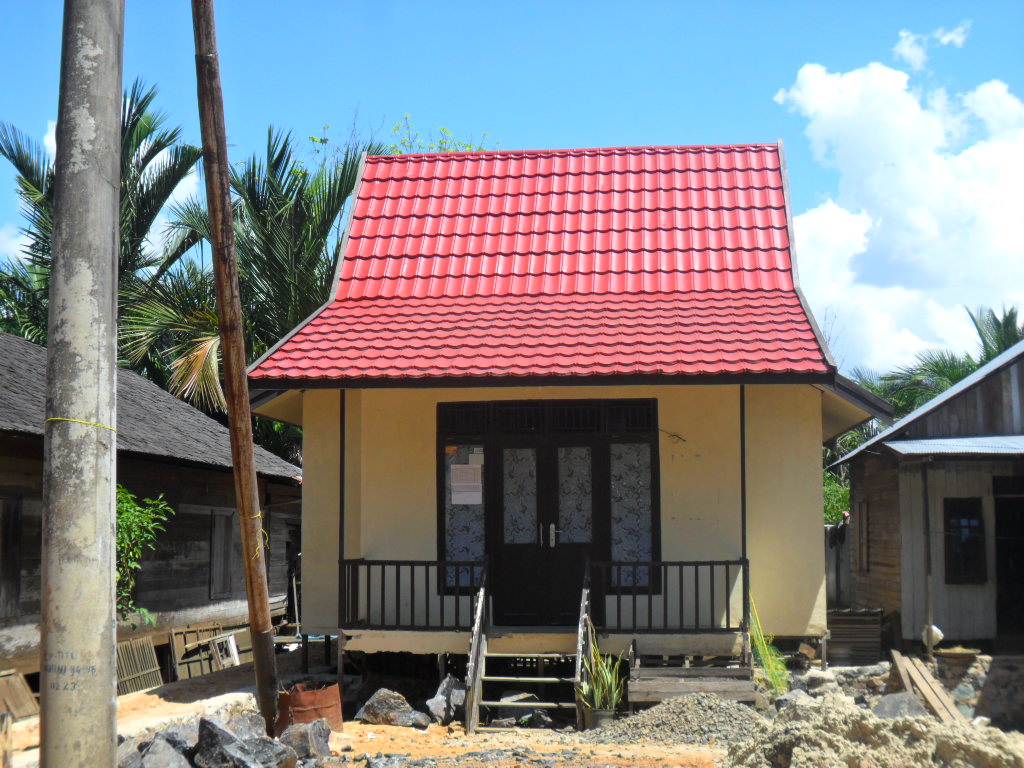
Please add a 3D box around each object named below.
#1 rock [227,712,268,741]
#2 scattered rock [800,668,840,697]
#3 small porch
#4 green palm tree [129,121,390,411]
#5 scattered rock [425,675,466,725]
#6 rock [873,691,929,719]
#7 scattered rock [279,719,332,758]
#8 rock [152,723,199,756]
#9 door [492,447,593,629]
[{"bbox_3d":[-2.288,2.973,11.300,0.320,0.230,0.320,-1,-6,6],"label":"rock"},{"bbox_3d":[3.034,2.935,12.800,0.370,0.260,0.350,-1,-6,6],"label":"scattered rock"},{"bbox_3d":[0.333,2.323,13.670,4.180,0.970,1.120,-1,-6,6],"label":"small porch"},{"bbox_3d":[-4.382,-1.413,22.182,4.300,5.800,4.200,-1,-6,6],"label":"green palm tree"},{"bbox_3d":[-0.646,3.066,12.650,0.380,0.460,0.380,-1,-6,6],"label":"scattered rock"},{"bbox_3d":[3.612,2.979,12.100,0.480,0.270,0.400,-1,-6,6],"label":"rock"},{"bbox_3d":[-1.745,2.996,11.000,0.420,0.320,0.400,-1,-6,6],"label":"scattered rock"},{"bbox_3d":[-2.818,2.977,10.900,0.360,0.270,0.350,-1,-6,6],"label":"rock"},{"bbox_3d":[0.338,1.657,14.330,1.140,2.030,0.100,-1,-6,6],"label":"door"}]

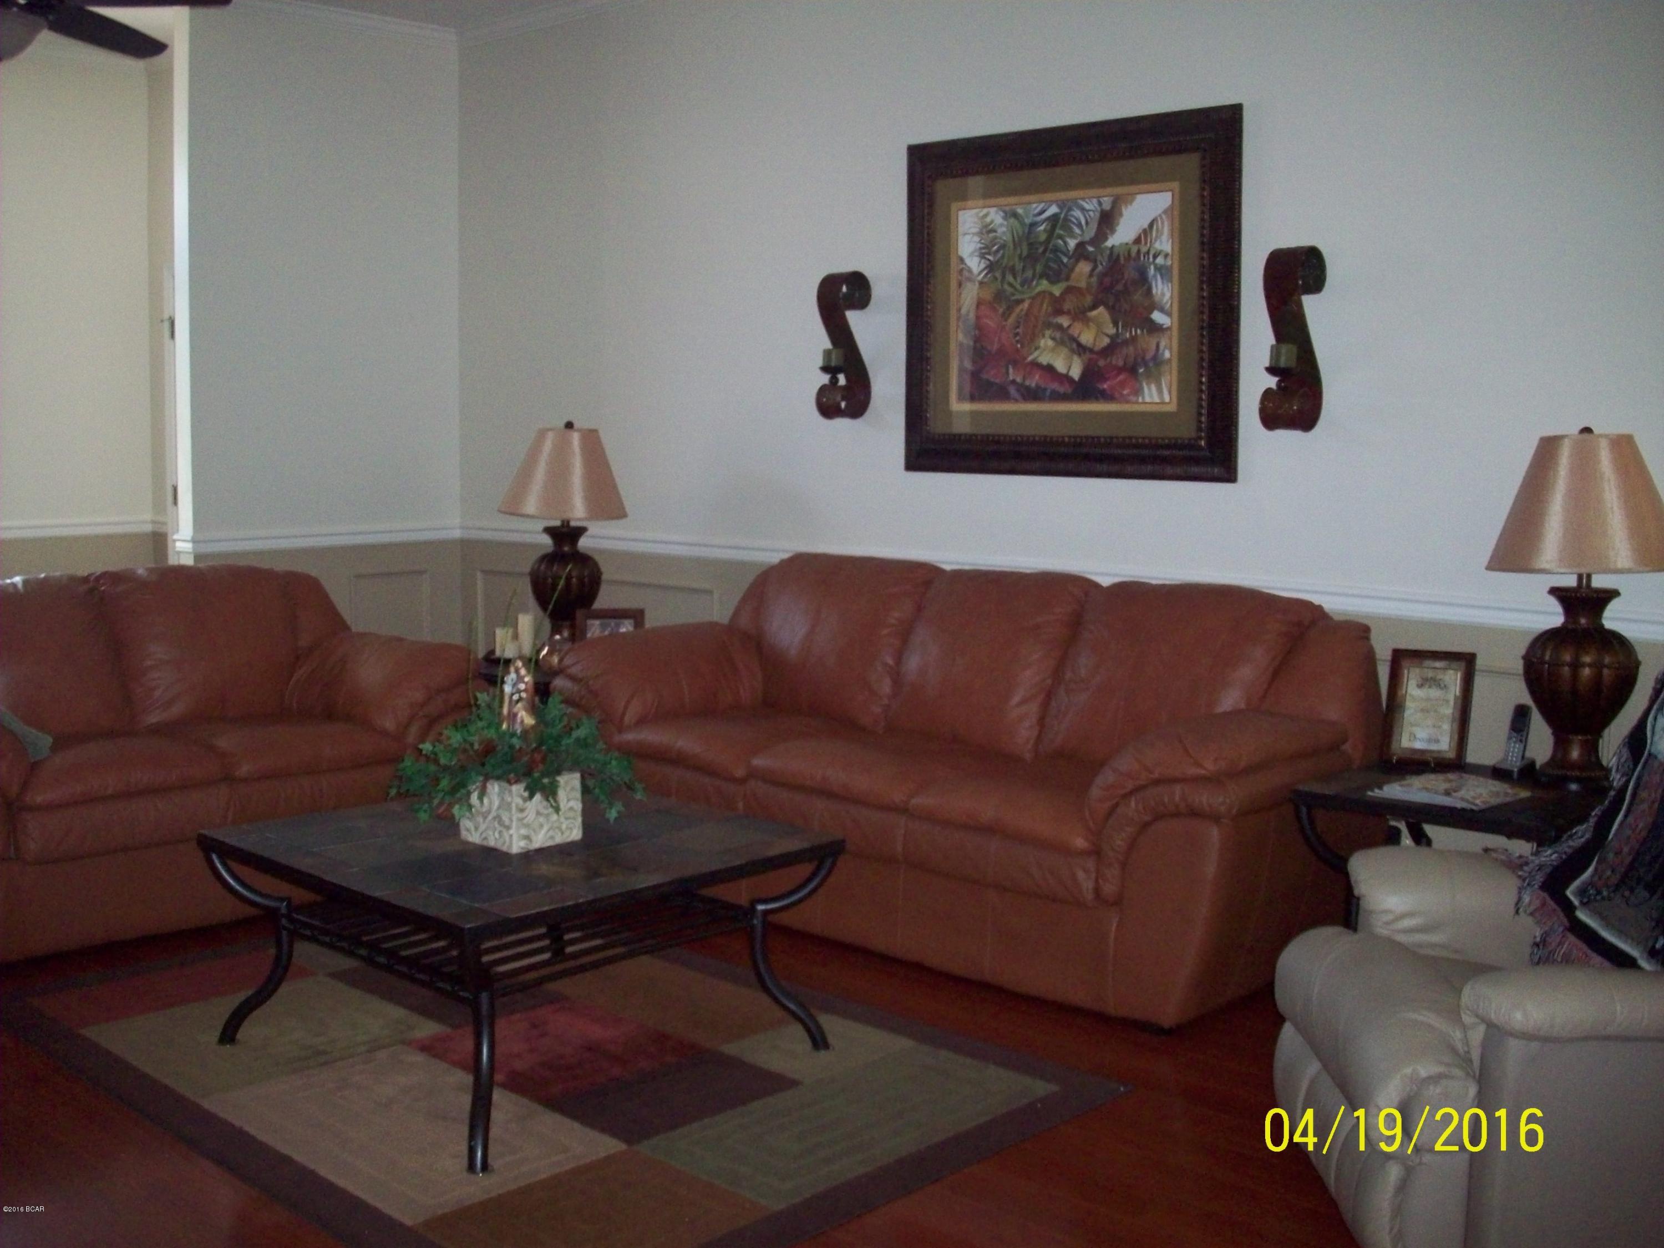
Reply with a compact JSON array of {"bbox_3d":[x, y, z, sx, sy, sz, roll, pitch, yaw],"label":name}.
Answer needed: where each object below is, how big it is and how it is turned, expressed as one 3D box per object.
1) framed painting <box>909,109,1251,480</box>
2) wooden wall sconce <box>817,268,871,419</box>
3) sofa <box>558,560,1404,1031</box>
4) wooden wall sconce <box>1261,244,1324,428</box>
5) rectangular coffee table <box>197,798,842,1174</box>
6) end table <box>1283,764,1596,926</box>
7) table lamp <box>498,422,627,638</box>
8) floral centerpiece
[{"bbox_3d":[0.715,-0.985,5.470,1.251,1.060,0.050,6,8,43],"label":"framed painting"},{"bbox_3d":[0.037,-0.948,6.061,0.124,0.500,0.135,6,8,43],"label":"wooden wall sconce"},{"bbox_3d":[0.309,0.357,5.143,2.374,0.973,1.035,6,8,43],"label":"sofa"},{"bbox_3d":[1.266,-0.777,4.894,0.124,0.500,0.135,6,8,43],"label":"wooden wall sconce"},{"bbox_3d":[-0.709,0.713,4.007,1.030,0.480,1.010,6,8,43],"label":"rectangular coffee table"},{"bbox_3d":[1.494,0.674,4.147,0.593,0.580,0.655,6,8,43],"label":"end table"},{"bbox_3d":[-0.934,-0.296,6.323,0.440,0.840,0.440,1,6,0],"label":"table lamp"},{"bbox_3d":[-0.683,0.310,3.925,0.460,0.340,0.460,6,8,43],"label":"floral centerpiece"}]

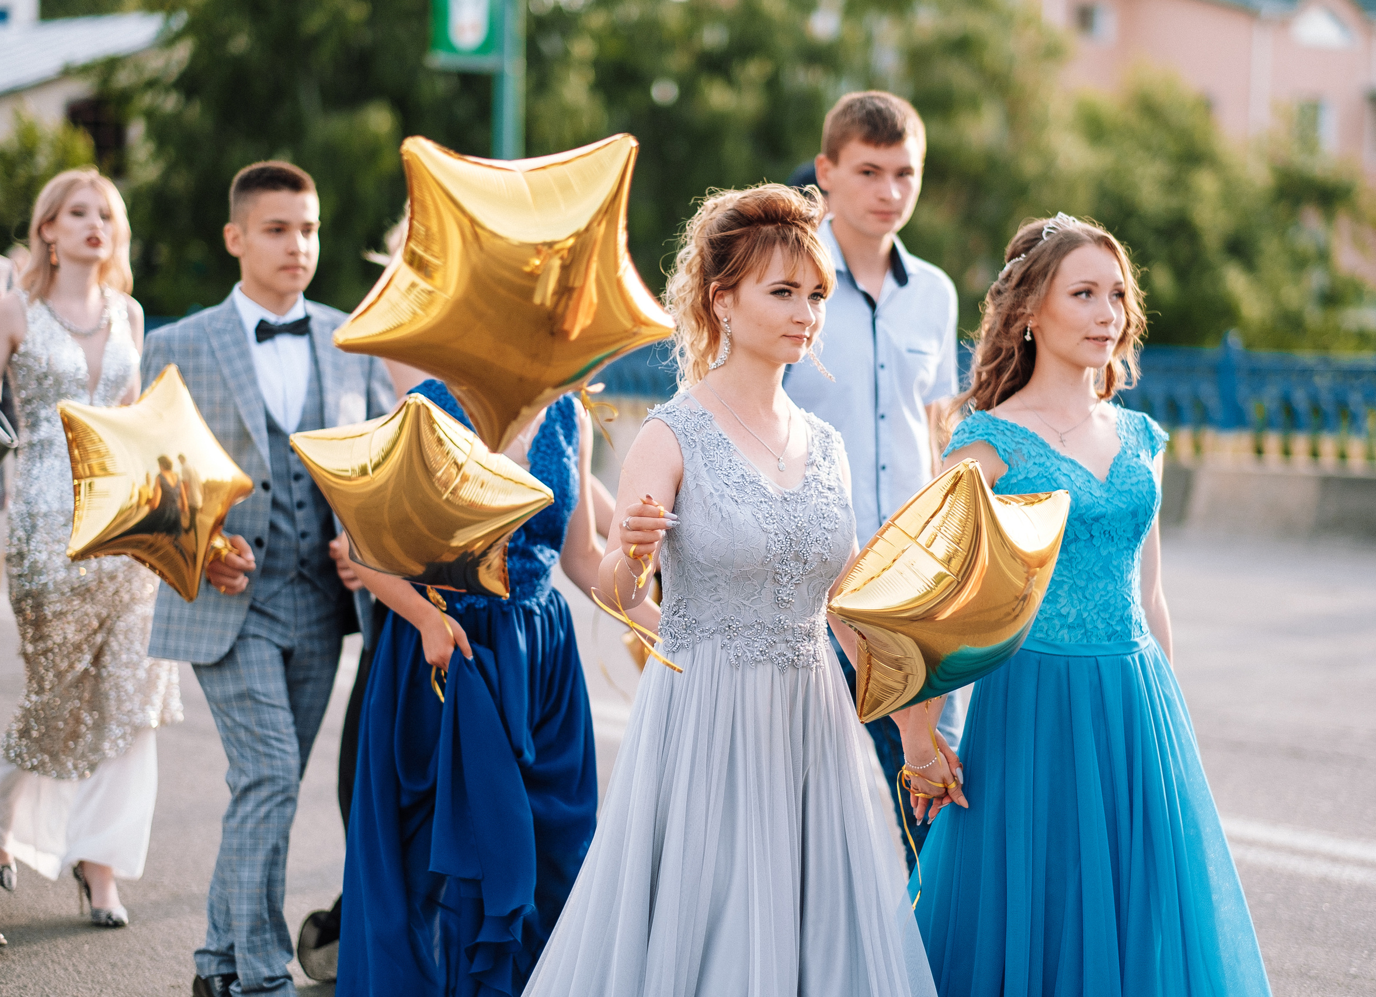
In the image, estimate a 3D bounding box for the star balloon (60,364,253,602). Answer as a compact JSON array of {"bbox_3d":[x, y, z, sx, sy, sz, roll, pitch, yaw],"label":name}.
[{"bbox_3d":[-1.050,-0.049,6.827,0.460,0.440,0.180,24,-24,-39],"label":"star balloon"}]

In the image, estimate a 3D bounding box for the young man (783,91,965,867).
[{"bbox_3d":[0.295,0.218,6.050,0.470,1.830,0.310,0,4,-28],"label":"young man"}]

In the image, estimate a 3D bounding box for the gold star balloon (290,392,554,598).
[{"bbox_3d":[-0.451,-0.017,5.933,0.460,0.440,0.180,13,47,12],"label":"gold star balloon"}]

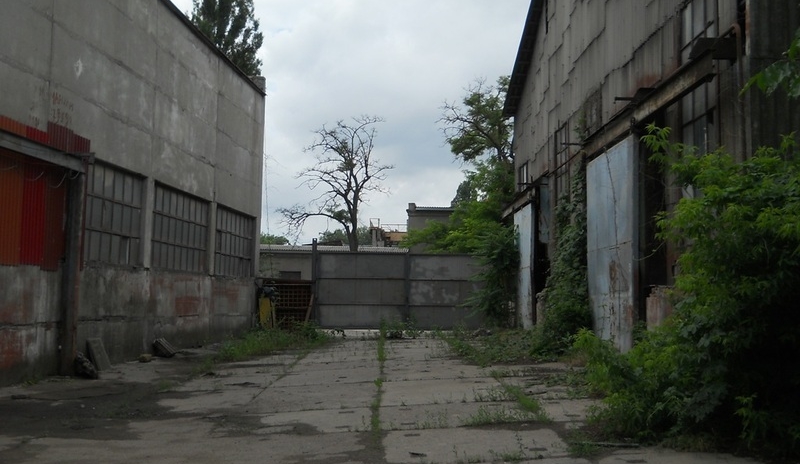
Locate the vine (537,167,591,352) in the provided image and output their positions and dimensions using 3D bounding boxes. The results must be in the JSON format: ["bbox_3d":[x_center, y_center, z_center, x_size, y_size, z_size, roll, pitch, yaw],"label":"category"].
[{"bbox_3d":[4.180,0.740,24.600,1.200,4.500,3.600,1,-4,0],"label":"vine"}]

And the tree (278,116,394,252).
[{"bbox_3d":[-3.080,-0.550,46.000,5.600,10.000,5.100,1,-4,0],"label":"tree"}]

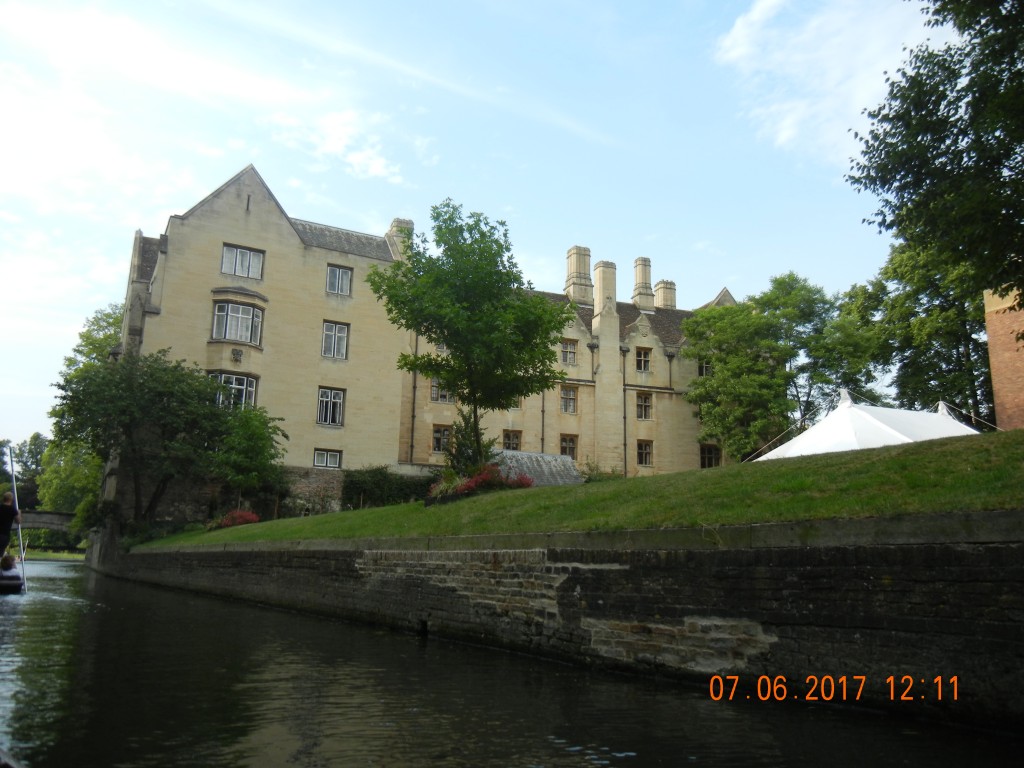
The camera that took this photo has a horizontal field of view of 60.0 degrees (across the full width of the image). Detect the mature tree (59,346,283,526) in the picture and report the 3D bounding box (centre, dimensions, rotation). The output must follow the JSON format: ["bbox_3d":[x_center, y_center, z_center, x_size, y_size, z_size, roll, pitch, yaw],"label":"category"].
[{"bbox_3d":[-13.370,2.138,34.722,9.224,7.083,8.000,6,-12,-21],"label":"mature tree"}]

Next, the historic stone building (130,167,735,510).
[{"bbox_3d":[-3.792,-0.261,54.287,35.700,18.500,17.000,6,-13,-23],"label":"historic stone building"}]

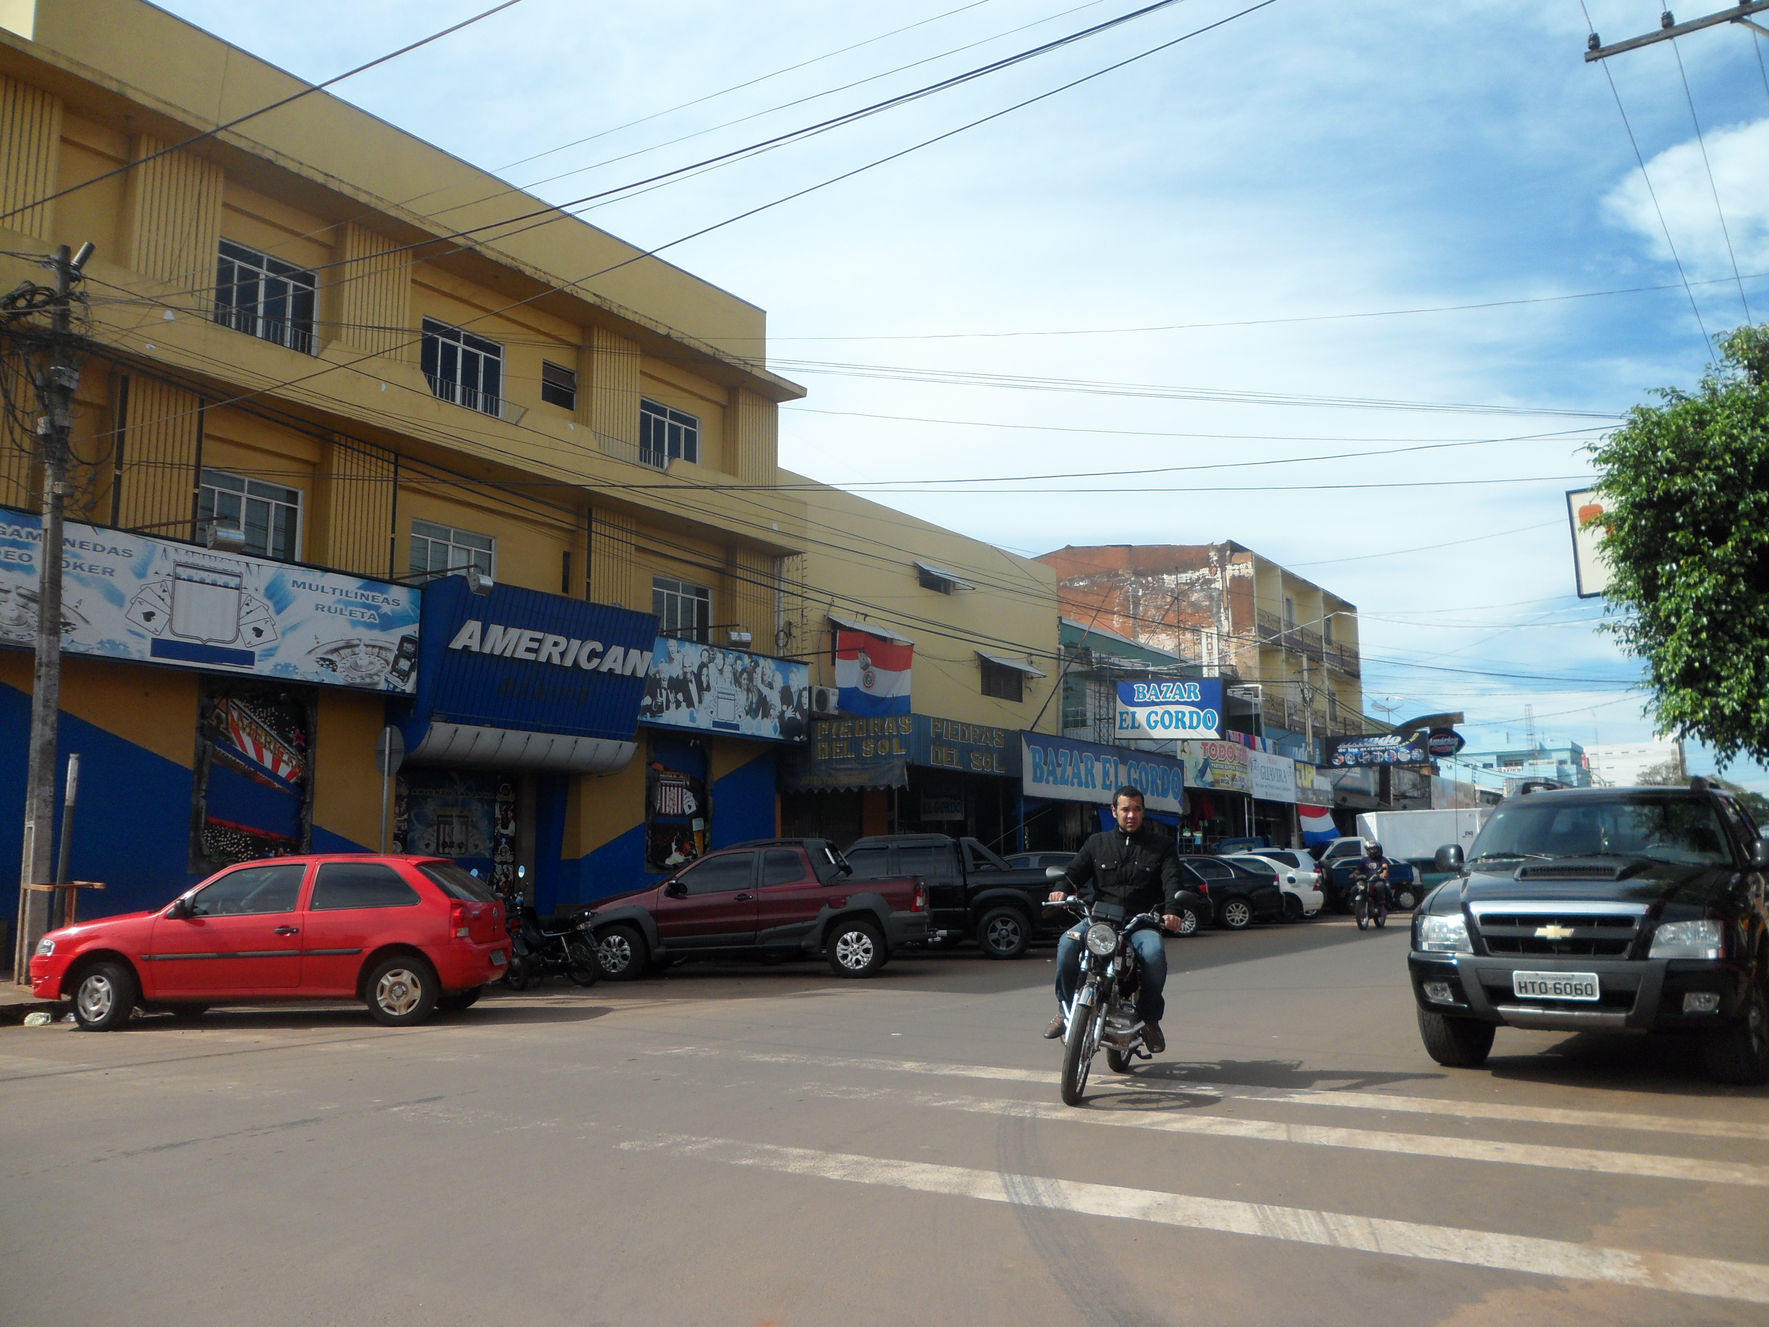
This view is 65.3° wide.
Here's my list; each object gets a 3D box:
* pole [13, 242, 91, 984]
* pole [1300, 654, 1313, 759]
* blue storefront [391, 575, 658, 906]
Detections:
[{"bbox_3d":[-8.369,-0.640,13.843,0.380,7.561,0.400,-7,-11,35],"label":"pole"},{"bbox_3d":[14.200,3.689,45.889,0.200,8.125,0.200,-7,-11,35],"label":"pole"},{"bbox_3d":[-5.372,1.596,19.991,2.200,4.900,3.750,-7,-11,35],"label":"blue storefront"}]

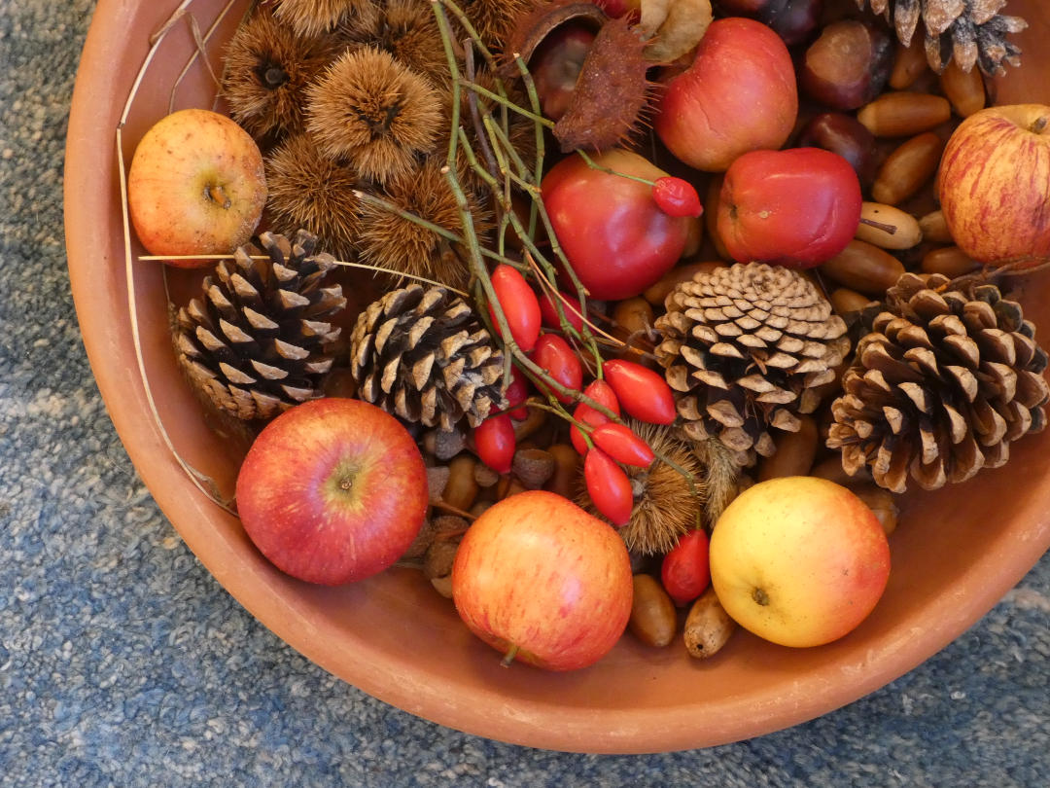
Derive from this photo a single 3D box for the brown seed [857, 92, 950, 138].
[{"bbox_3d":[0.131,-0.097,0.776,0.032,0.015,0.015,-6,89,0],"label":"brown seed"}]

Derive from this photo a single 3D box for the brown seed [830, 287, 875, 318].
[{"bbox_3d":[0.114,-0.031,0.781,0.026,0.015,0.015,24,88,-6],"label":"brown seed"}]

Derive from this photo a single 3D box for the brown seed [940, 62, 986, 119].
[{"bbox_3d":[0.151,-0.108,0.780,0.014,0.014,0.028,-17,84,-3],"label":"brown seed"}]

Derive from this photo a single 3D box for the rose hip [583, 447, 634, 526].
[{"bbox_3d":[0.027,0.030,0.725,0.014,0.014,0.027,-21,90,0],"label":"rose hip"}]

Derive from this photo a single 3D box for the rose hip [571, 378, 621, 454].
[{"bbox_3d":[0.023,0.007,0.735,0.015,0.015,0.025,16,90,0],"label":"rose hip"}]

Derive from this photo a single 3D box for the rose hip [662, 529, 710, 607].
[{"bbox_3d":[0.054,0.058,0.748,0.015,0.015,0.026,15,96,0],"label":"rose hip"}]

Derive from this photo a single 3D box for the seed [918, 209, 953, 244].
[{"bbox_3d":[0.149,-0.058,0.776,0.029,0.013,0.013,1,87,-3],"label":"seed"}]

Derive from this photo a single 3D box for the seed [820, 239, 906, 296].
[{"bbox_3d":[0.115,-0.043,0.764,0.032,0.015,0.015,22,86,-1],"label":"seed"}]

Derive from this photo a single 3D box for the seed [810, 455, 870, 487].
[{"bbox_3d":[0.107,0.028,0.757,0.028,0.014,0.014,24,90,0],"label":"seed"}]

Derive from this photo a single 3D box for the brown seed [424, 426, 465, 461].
[{"bbox_3d":[-0.028,0.017,0.772,0.015,0.011,0.011,-9,89,0],"label":"brown seed"}]

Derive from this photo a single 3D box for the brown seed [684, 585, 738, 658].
[{"bbox_3d":[0.066,0.077,0.773,0.014,0.014,0.028,28,75,-2],"label":"brown seed"}]

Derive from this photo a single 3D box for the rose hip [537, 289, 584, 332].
[{"bbox_3d":[0.013,-0.027,0.757,0.022,0.014,0.014,37,86,0],"label":"rose hip"}]

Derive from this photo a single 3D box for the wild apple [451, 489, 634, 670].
[{"bbox_3d":[0.007,0.062,0.756,0.062,0.062,0.053,26,78,-2],"label":"wild apple"}]

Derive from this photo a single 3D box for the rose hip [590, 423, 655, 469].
[{"bbox_3d":[0.032,0.017,0.742,0.023,0.011,0.011,29,88,-3],"label":"rose hip"}]

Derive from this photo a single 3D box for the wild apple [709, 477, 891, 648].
[{"bbox_3d":[0.093,0.057,0.761,0.061,0.053,0.061,16,123,26],"label":"wild apple"}]

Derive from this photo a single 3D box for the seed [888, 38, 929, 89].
[{"bbox_3d":[0.135,-0.118,0.785,0.013,0.013,0.026,21,84,-2],"label":"seed"}]

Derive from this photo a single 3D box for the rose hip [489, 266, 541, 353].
[{"bbox_3d":[-0.003,-0.028,0.740,0.015,0.015,0.030,-18,90,-3],"label":"rose hip"}]

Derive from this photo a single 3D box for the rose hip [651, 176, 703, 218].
[{"bbox_3d":[0.048,-0.062,0.705,0.018,0.011,0.011,34,90,-6],"label":"rose hip"}]

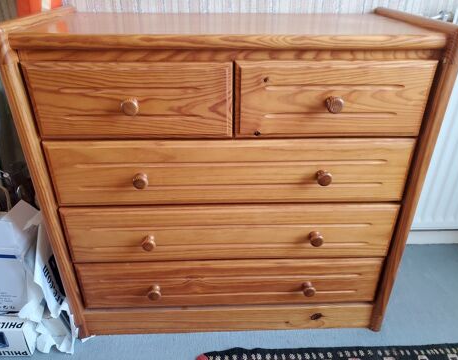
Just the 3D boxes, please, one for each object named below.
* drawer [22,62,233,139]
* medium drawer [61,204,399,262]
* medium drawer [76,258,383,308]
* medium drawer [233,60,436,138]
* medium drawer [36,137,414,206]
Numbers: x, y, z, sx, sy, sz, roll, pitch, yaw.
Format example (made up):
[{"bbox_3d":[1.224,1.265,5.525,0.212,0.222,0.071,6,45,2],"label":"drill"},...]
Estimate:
[{"bbox_3d":[-0.193,-0.218,0.822,0.390,0.150,0.328,-1,29,-1],"label":"drawer"},{"bbox_3d":[0.002,0.063,0.986,0.780,0.159,0.328,-1,29,-1],"label":"medium drawer"},{"bbox_3d":[0.002,0.206,1.066,0.780,0.154,0.328,-1,29,-1],"label":"medium drawer"},{"bbox_3d":[0.201,-0.223,0.830,0.382,0.150,0.328,-1,29,-1],"label":"medium drawer"},{"bbox_3d":[0.002,-0.082,0.904,0.780,0.153,0.328,-1,29,-1],"label":"medium drawer"}]

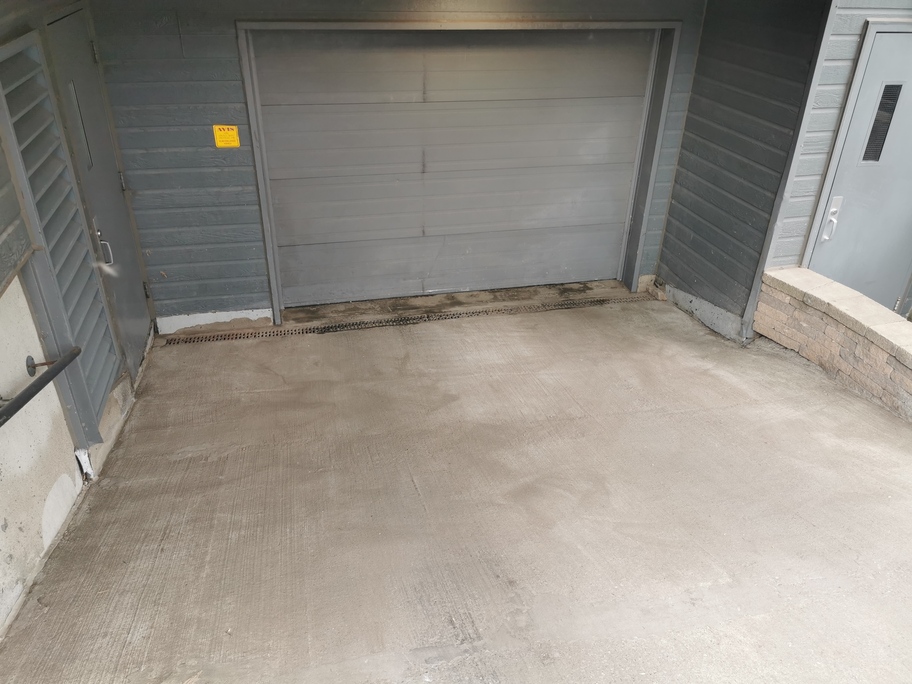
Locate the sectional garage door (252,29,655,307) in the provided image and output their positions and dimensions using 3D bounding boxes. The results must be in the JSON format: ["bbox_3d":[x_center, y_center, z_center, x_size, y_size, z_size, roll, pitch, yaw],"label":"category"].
[{"bbox_3d":[0.044,-1.358,5.681,3.000,2.120,0.060,-6,31,-12],"label":"sectional garage door"}]

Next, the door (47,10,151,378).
[{"bbox_3d":[-2.179,-0.874,4.436,0.050,2.100,0.880,-6,31,-12],"label":"door"}]

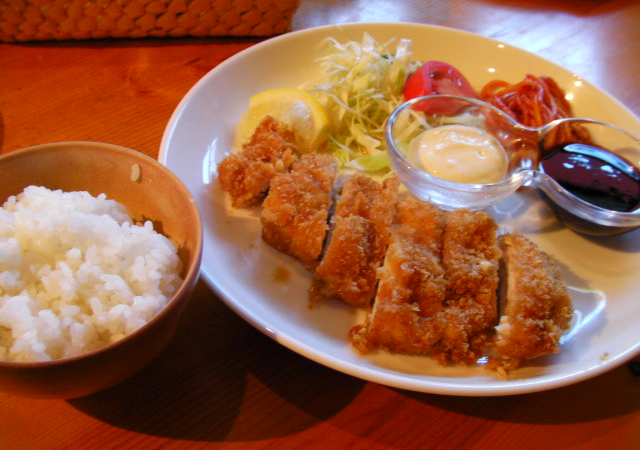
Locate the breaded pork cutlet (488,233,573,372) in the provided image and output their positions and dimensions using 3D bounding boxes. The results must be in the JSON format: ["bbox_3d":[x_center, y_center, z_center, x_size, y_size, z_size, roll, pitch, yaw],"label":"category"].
[{"bbox_3d":[0.091,0.032,0.311,0.028,0.020,0.062,6,45,0],"label":"breaded pork cutlet"}]

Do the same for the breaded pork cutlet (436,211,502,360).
[{"bbox_3d":[0.065,0.025,0.316,0.026,0.020,0.074,7,45,1],"label":"breaded pork cutlet"}]

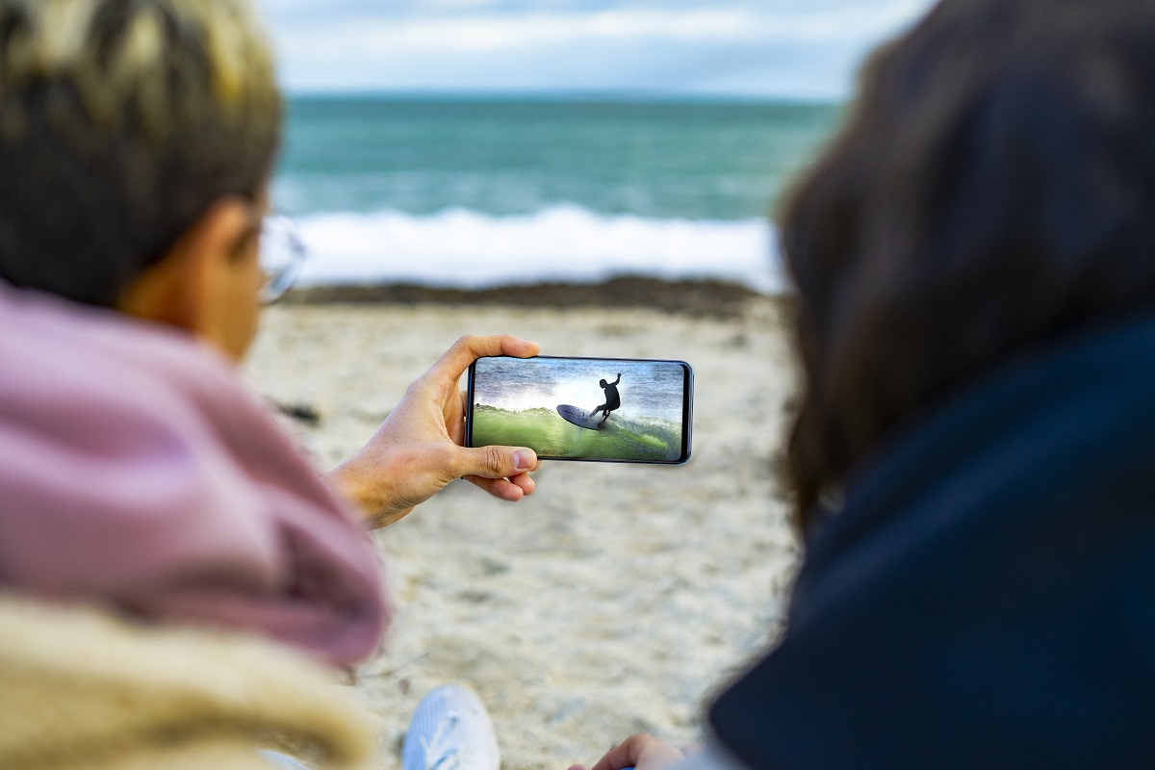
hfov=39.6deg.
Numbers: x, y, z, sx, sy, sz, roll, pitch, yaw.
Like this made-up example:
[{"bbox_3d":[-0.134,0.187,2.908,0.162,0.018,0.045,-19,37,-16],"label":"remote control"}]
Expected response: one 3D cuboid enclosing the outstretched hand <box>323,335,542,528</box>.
[{"bbox_3d":[-0.103,0.031,1.138,0.148,0.130,0.105,-3,11,-18],"label":"outstretched hand"}]

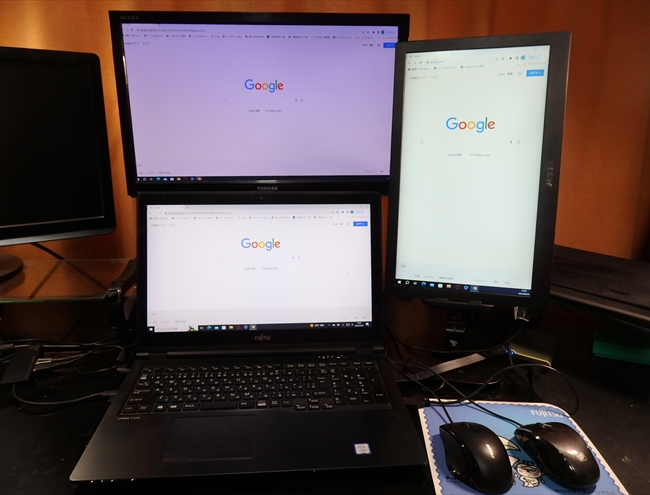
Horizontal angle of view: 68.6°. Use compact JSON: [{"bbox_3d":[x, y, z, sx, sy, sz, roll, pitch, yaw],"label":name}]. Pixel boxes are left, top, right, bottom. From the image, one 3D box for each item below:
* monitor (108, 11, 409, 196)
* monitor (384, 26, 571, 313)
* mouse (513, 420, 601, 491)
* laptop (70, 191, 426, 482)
[{"bbox_3d":[-0.110,-0.258,0.886,0.515,0.316,0.050,-1,15,-3],"label":"monitor"},{"bbox_3d":[0.210,-0.105,0.690,0.235,0.372,0.012,4,6,17],"label":"monitor"},{"bbox_3d":[0.277,0.233,0.563,0.061,0.038,0.102,-3,18,-12],"label":"mouse"},{"bbox_3d":[-0.088,0.084,0.630,0.378,0.260,0.329,-1,17,-5],"label":"laptop"}]

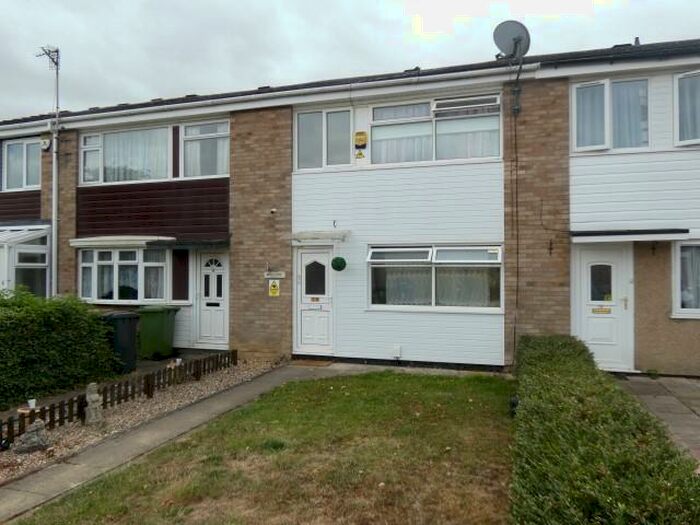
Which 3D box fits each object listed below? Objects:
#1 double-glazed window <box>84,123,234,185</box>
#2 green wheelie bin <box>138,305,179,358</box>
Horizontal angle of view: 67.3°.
[{"bbox_3d":[-4.214,-2.290,11.234,3.824,1.114,0.100,0,-1,18],"label":"double-glazed window"},{"bbox_3d":[-3.823,1.380,10.530,0.690,1.040,0.550,0,-1,18],"label":"green wheelie bin"}]

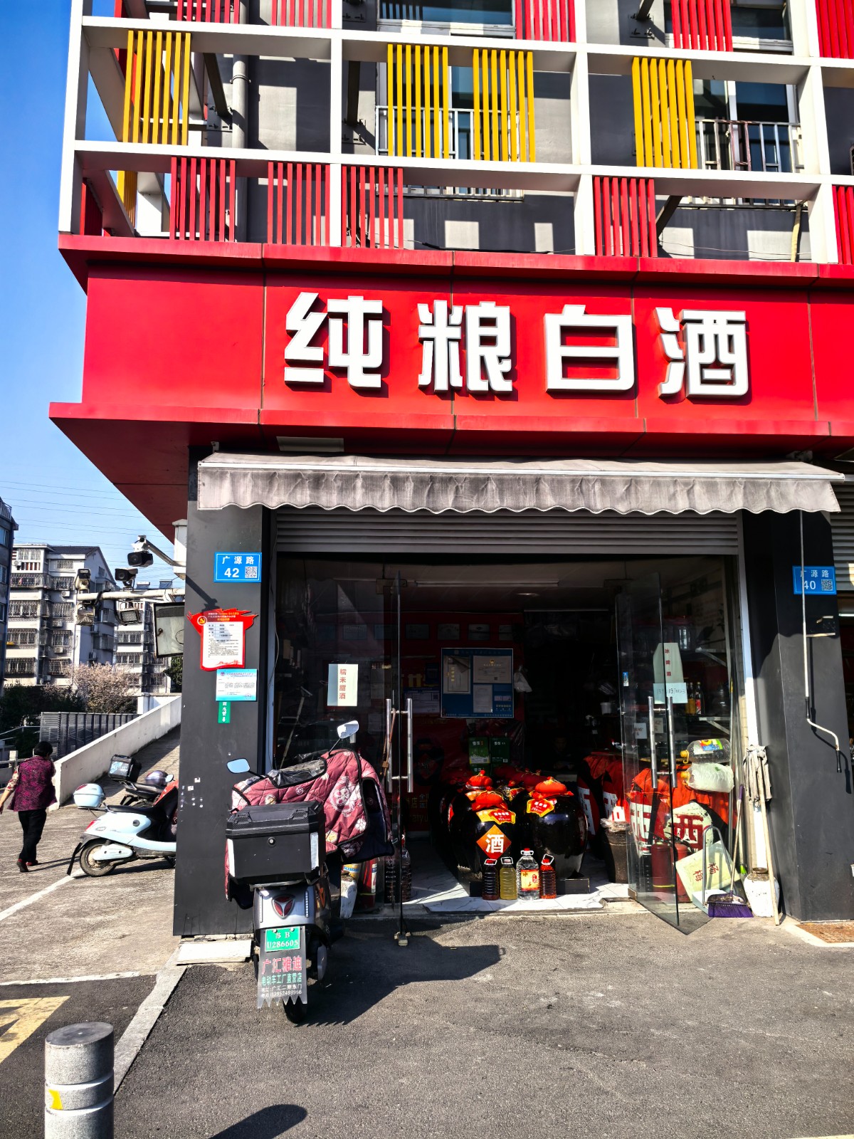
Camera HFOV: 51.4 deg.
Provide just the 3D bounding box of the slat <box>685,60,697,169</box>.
[{"bbox_3d":[1.858,-3.173,6.260,0.035,0.857,0.066,0,-9,-5],"label":"slat"}]

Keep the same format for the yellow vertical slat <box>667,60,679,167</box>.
[{"bbox_3d":[1.699,-3.135,6.128,0.033,0.832,0.037,0,-9,-5],"label":"yellow vertical slat"}]

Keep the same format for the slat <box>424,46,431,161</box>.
[{"bbox_3d":[0.000,-3.127,5.994,0.033,0.830,0.080,0,-9,-5],"label":"slat"}]

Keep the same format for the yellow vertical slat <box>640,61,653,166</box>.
[{"bbox_3d":[1.512,-3.135,6.113,0.033,0.832,0.037,0,-9,-5],"label":"yellow vertical slat"}]

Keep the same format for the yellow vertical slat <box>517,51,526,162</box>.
[{"bbox_3d":[0.650,-3.139,6.039,0.033,0.832,0.037,0,-9,-5],"label":"yellow vertical slat"}]

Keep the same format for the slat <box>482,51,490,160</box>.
[{"bbox_3d":[0.409,-3.179,6.132,0.035,0.857,0.066,0,-9,-5],"label":"slat"}]

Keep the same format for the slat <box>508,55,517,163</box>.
[{"bbox_3d":[0.597,-3.178,6.149,0.035,0.857,0.066,0,-9,-5],"label":"slat"}]

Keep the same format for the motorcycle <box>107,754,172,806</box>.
[{"bbox_3d":[-3.299,2.945,11.336,1.660,1.120,0.680,-1,-9,5],"label":"motorcycle"}]

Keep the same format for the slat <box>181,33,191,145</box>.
[{"bbox_3d":[-1.584,-3.149,5.849,0.033,0.832,0.037,0,-9,-5],"label":"slat"}]

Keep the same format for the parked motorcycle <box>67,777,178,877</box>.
[{"bbox_3d":[-3.067,2.795,9.734,1.680,1.080,0.680,0,-9,-2],"label":"parked motorcycle"}]

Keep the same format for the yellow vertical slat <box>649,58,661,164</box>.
[{"bbox_3d":[1.608,-3.174,6.238,0.035,0.857,0.066,0,-9,-5],"label":"yellow vertical slat"}]

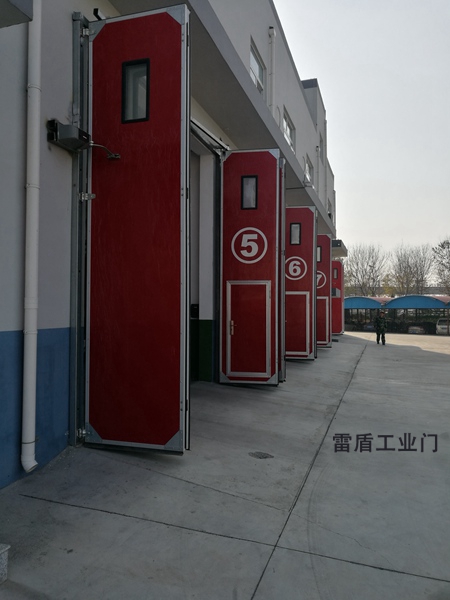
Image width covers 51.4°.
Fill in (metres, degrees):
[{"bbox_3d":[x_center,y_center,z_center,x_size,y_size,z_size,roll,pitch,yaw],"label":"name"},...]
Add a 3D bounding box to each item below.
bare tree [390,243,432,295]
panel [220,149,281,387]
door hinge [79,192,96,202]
[{"bbox_3d":[22.694,-1.476,56.866,5.115,10.448,4.860,0,-2,22],"label":"bare tree"},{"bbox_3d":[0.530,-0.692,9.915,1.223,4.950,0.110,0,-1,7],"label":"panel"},{"bbox_3d":[-1.610,-1.205,5.487,0.200,0.105,0.060,0,-2,16],"label":"door hinge"}]

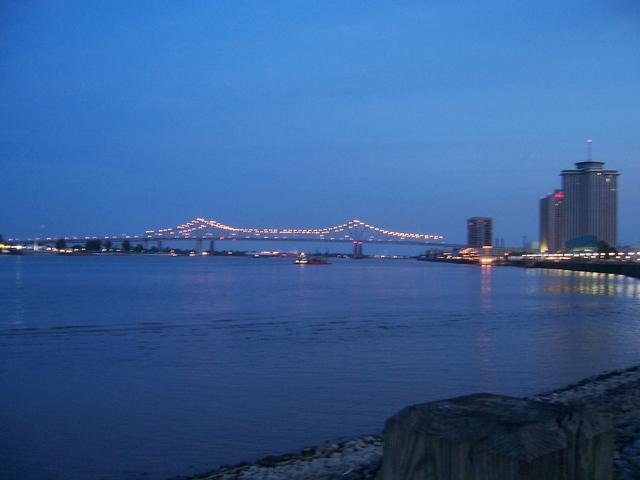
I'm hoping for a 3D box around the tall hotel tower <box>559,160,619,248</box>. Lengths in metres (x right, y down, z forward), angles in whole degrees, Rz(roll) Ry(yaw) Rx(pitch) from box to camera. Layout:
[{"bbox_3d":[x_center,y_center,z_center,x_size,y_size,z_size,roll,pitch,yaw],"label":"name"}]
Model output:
[{"bbox_3d":[348.212,-40.054,860.000,64.000,118.000,64.000,0,-1,14],"label":"tall hotel tower"}]

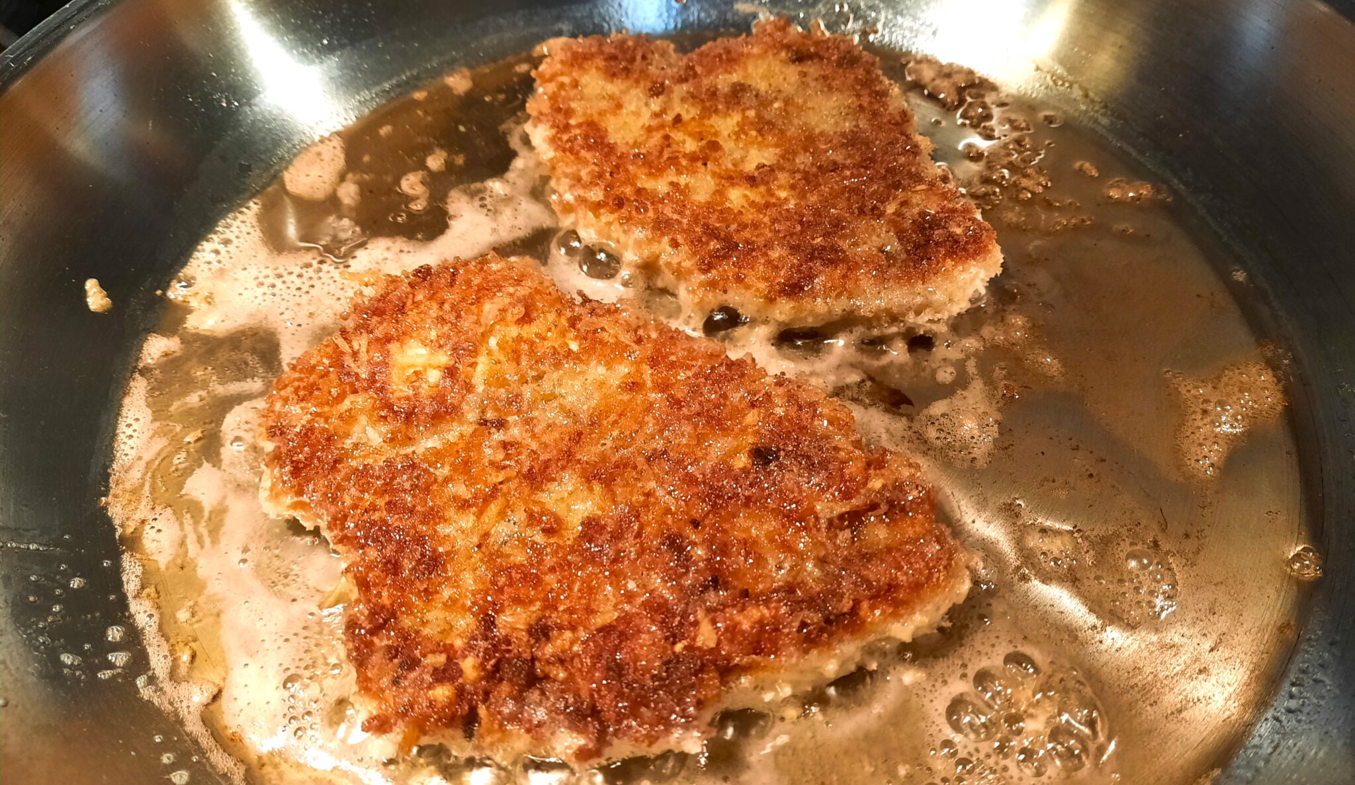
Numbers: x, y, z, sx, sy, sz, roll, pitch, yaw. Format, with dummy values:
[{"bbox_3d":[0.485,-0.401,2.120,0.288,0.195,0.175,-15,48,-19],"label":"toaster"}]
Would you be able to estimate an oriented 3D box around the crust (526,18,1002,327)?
[{"bbox_3d":[0.016,-0.058,0.253,0.096,0.014,0.125,-13,52,-9],"label":"crust"}]

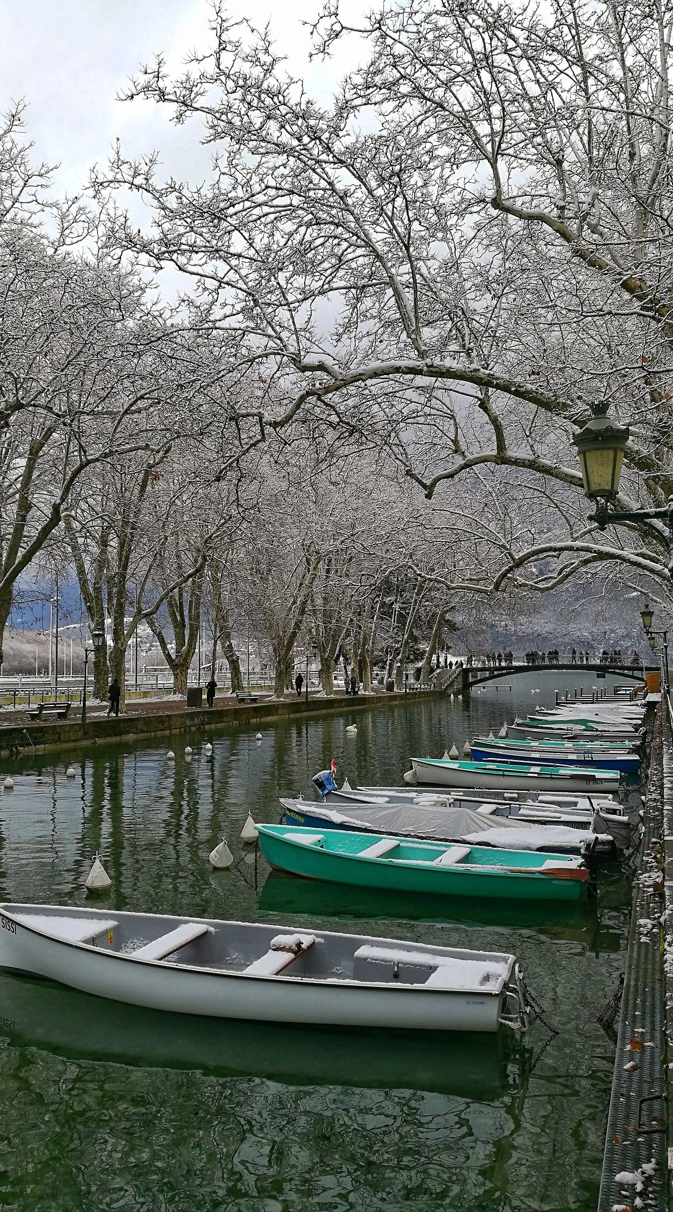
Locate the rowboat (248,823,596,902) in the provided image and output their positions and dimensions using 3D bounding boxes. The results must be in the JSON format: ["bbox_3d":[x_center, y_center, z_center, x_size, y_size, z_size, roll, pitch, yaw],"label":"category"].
[{"bbox_3d":[1.095,3.615,13.512,4.746,0.730,1.650,-1,-4,14],"label":"rowboat"}]

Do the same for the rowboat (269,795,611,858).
[{"bbox_3d":[1.640,3.692,15.617,5.507,0.860,1.600,-1,-4,18],"label":"rowboat"}]

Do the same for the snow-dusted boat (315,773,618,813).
[{"bbox_3d":[3.014,4.083,19.475,5.427,0.600,1.600,-1,-4,11],"label":"snow-dusted boat"}]

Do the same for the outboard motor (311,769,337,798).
[{"bbox_3d":[-0.210,3.398,17.745,0.420,0.580,0.360,-19,-8,11],"label":"outboard motor"}]

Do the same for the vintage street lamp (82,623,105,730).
[{"bbox_3d":[-10.047,2.857,38.895,0.880,3.820,0.450,-1,-4,19],"label":"vintage street lamp"}]

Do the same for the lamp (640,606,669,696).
[{"bbox_3d":[10.285,1.835,30.421,0.880,3.820,0.450,-1,-4,19],"label":"lamp"}]

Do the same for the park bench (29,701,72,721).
[{"bbox_3d":[-12.643,4.554,41.413,0.680,0.760,2.200,-1,-4,19],"label":"park bench"}]

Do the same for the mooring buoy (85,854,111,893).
[{"bbox_3d":[-3.306,3.720,13.115,0.385,0.560,0.385,0,-4,0],"label":"mooring buoy"}]

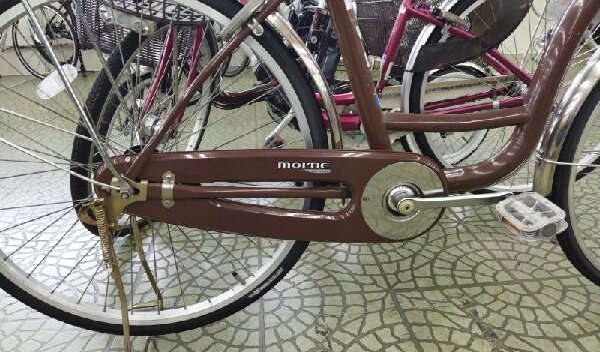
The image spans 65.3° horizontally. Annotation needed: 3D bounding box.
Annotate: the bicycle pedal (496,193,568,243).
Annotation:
[{"bbox_3d":[0.349,0.060,0.713,0.068,0.025,0.099,-27,22,4],"label":"bicycle pedal"}]

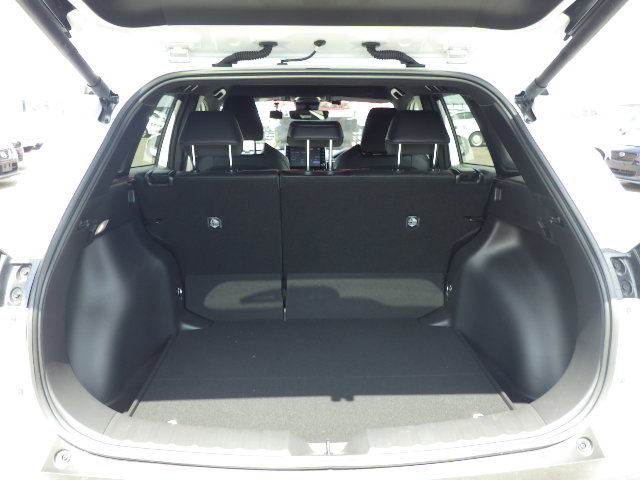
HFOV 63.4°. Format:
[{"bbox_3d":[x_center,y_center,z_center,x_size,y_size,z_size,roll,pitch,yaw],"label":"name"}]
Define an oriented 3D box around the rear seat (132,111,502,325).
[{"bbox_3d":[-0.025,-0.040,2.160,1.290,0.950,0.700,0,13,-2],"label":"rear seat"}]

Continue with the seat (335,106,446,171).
[{"bbox_3d":[0.325,-0.225,3.020,0.530,1.050,0.740,0,13,-2],"label":"seat"}]

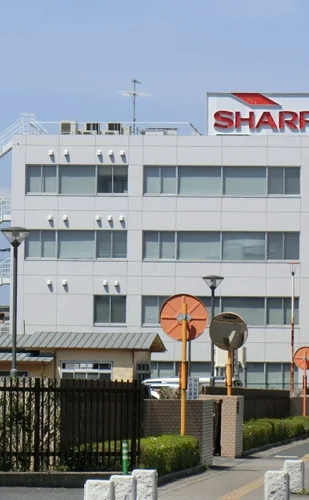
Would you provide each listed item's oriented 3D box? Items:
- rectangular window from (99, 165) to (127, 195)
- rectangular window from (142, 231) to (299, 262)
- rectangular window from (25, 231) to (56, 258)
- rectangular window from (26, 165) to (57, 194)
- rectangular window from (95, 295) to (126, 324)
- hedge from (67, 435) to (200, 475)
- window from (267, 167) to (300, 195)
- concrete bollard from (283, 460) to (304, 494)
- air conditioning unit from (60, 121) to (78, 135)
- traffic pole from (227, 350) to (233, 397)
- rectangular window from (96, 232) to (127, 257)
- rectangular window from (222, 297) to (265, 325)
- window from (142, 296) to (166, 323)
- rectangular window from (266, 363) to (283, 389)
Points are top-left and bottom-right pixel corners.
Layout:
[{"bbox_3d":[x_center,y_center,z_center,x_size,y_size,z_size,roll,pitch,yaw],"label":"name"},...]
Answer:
[{"bbox_3d":[-2.316,-3.931,178.438,1.722,1.609,0.150,0,-3,5],"label":"rectangular window"},{"bbox_3d":[3.655,-0.206,174.664,8.644,1.623,0.150,0,-2,5],"label":"rectangular window"},{"bbox_3d":[-6.454,-0.279,180.707,1.764,1.622,0.150,0,-3,5],"label":"rectangular window"},{"bbox_3d":[-6.330,-3.964,178.803,1.791,1.607,0.150,0,-3,5],"label":"rectangular window"},{"bbox_3d":[-2.437,3.319,175.032,1.776,1.570,0.150,0,-2,5],"label":"rectangular window"},{"bbox_3d":[-0.150,3.842,59.800,1.350,0.600,12.800,0,-3,5],"label":"hedge"},{"bbox_3d":[7.332,-3.889,179.646,1.849,1.626,0.150,0,-3,5],"label":"window"},{"bbox_3d":[2.110,3.417,47.929,0.285,0.490,0.280,0,-2,6],"label":"concrete bollard"},{"bbox_3d":[-4.880,-6.932,182.015,0.956,0.850,0.380,0,-3,5],"label":"air conditioning unit"},{"bbox_3d":[1.944,3.771,81.600,0.130,2.900,0.130,0,-3,5],"label":"traffic pole"},{"bbox_3d":[-2.348,-0.303,175.170,1.728,1.545,0.150,0,-2,5],"label":"rectangular window"},{"bbox_3d":[4.912,3.348,174.416,2.418,1.537,0.150,0,-2,5],"label":"rectangular window"},{"bbox_3d":[0.280,3.389,177.865,1.911,1.596,0.150,0,-3,5],"label":"window"},{"bbox_3d":[6.705,7.059,177.114,0.948,1.543,0.150,0,-3,5],"label":"rectangular window"}]

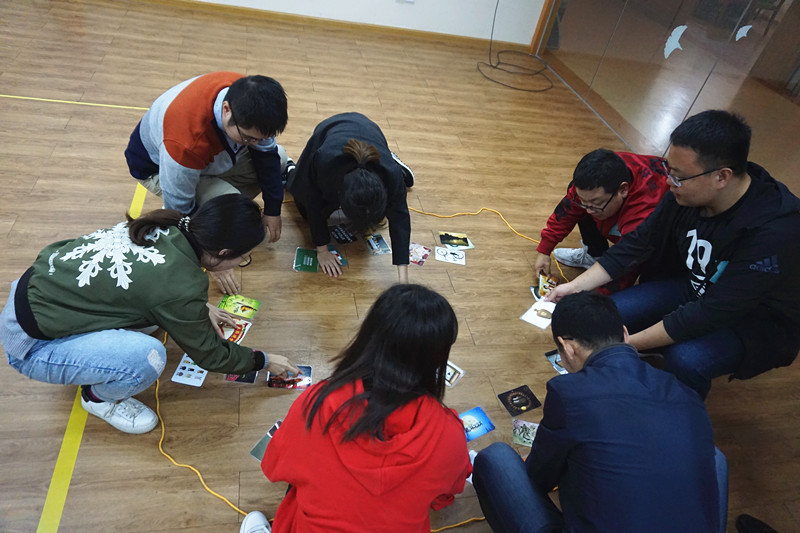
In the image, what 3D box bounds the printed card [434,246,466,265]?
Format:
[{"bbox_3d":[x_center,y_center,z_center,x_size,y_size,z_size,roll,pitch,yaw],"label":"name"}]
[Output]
[{"bbox_3d":[0.250,-0.051,2.631,0.151,0.004,0.108,10,39,-4],"label":"printed card"}]

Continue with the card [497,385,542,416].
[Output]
[{"bbox_3d":[0.456,0.509,2.022,0.147,0.004,0.102,-12,45,-27],"label":"card"}]

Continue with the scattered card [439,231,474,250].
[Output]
[{"bbox_3d":[0.293,-0.136,2.745,0.164,0.004,0.111,4,40,-11],"label":"scattered card"}]

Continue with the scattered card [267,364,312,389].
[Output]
[{"bbox_3d":[-0.392,0.397,1.913,0.149,0.004,0.103,4,40,-11],"label":"scattered card"}]

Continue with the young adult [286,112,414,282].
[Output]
[{"bbox_3d":[-0.250,-0.454,2.529,0.540,0.450,0.840,2,41,-14],"label":"young adult"}]

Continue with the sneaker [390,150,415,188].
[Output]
[{"bbox_3d":[-0.025,-0.552,3.022,0.100,0.095,0.260,-17,71,-37],"label":"sneaker"}]

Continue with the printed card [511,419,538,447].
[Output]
[{"bbox_3d":[0.480,0.606,1.914,0.149,0.004,0.103,11,39,-3],"label":"printed card"}]

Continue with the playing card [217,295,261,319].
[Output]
[{"bbox_3d":[-0.639,0.156,2.128,0.146,0.004,0.100,15,39,1],"label":"playing card"}]

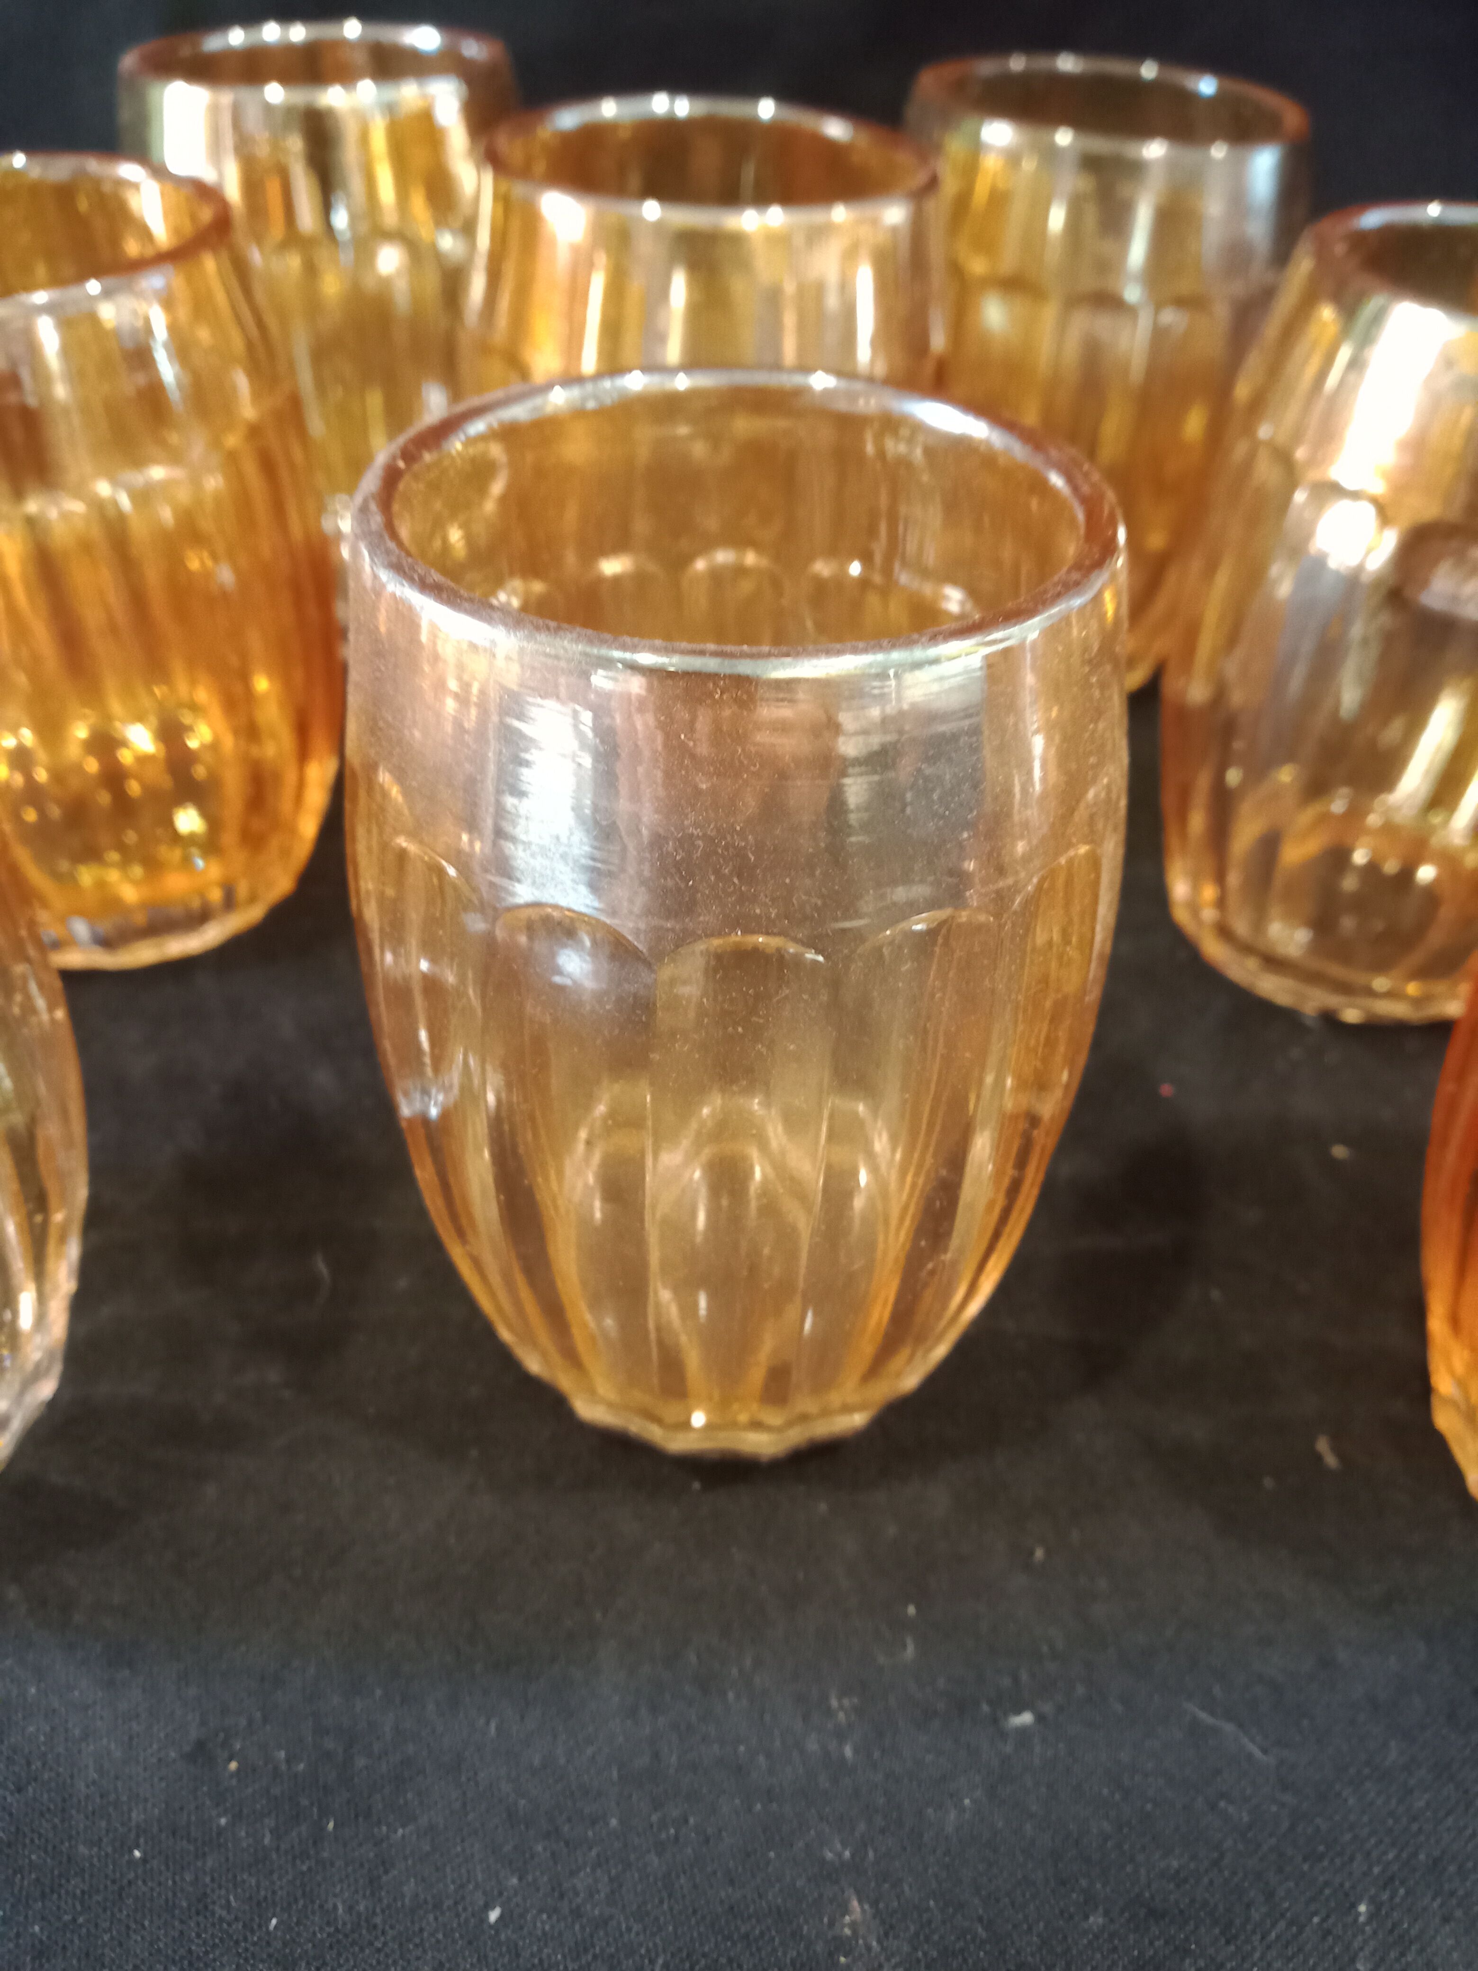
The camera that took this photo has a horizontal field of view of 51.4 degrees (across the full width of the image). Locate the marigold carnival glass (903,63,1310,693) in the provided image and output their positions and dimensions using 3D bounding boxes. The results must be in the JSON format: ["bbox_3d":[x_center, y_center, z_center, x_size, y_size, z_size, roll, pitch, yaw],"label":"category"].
[{"bbox_3d":[0.058,-0.107,0.282,0.076,0.100,0.076,1,40,0],"label":"marigold carnival glass"}]

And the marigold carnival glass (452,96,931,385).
[{"bbox_3d":[-0.006,-0.082,0.251,0.076,0.100,0.076,1,40,0],"label":"marigold carnival glass"}]

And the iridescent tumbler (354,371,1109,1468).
[{"bbox_3d":[-0.001,-0.004,0.162,0.076,0.100,0.076,1,40,-1],"label":"iridescent tumbler"}]

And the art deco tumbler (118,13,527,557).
[{"bbox_3d":[-0.073,-0.123,0.296,0.076,0.100,0.076,1,40,0],"label":"art deco tumbler"}]

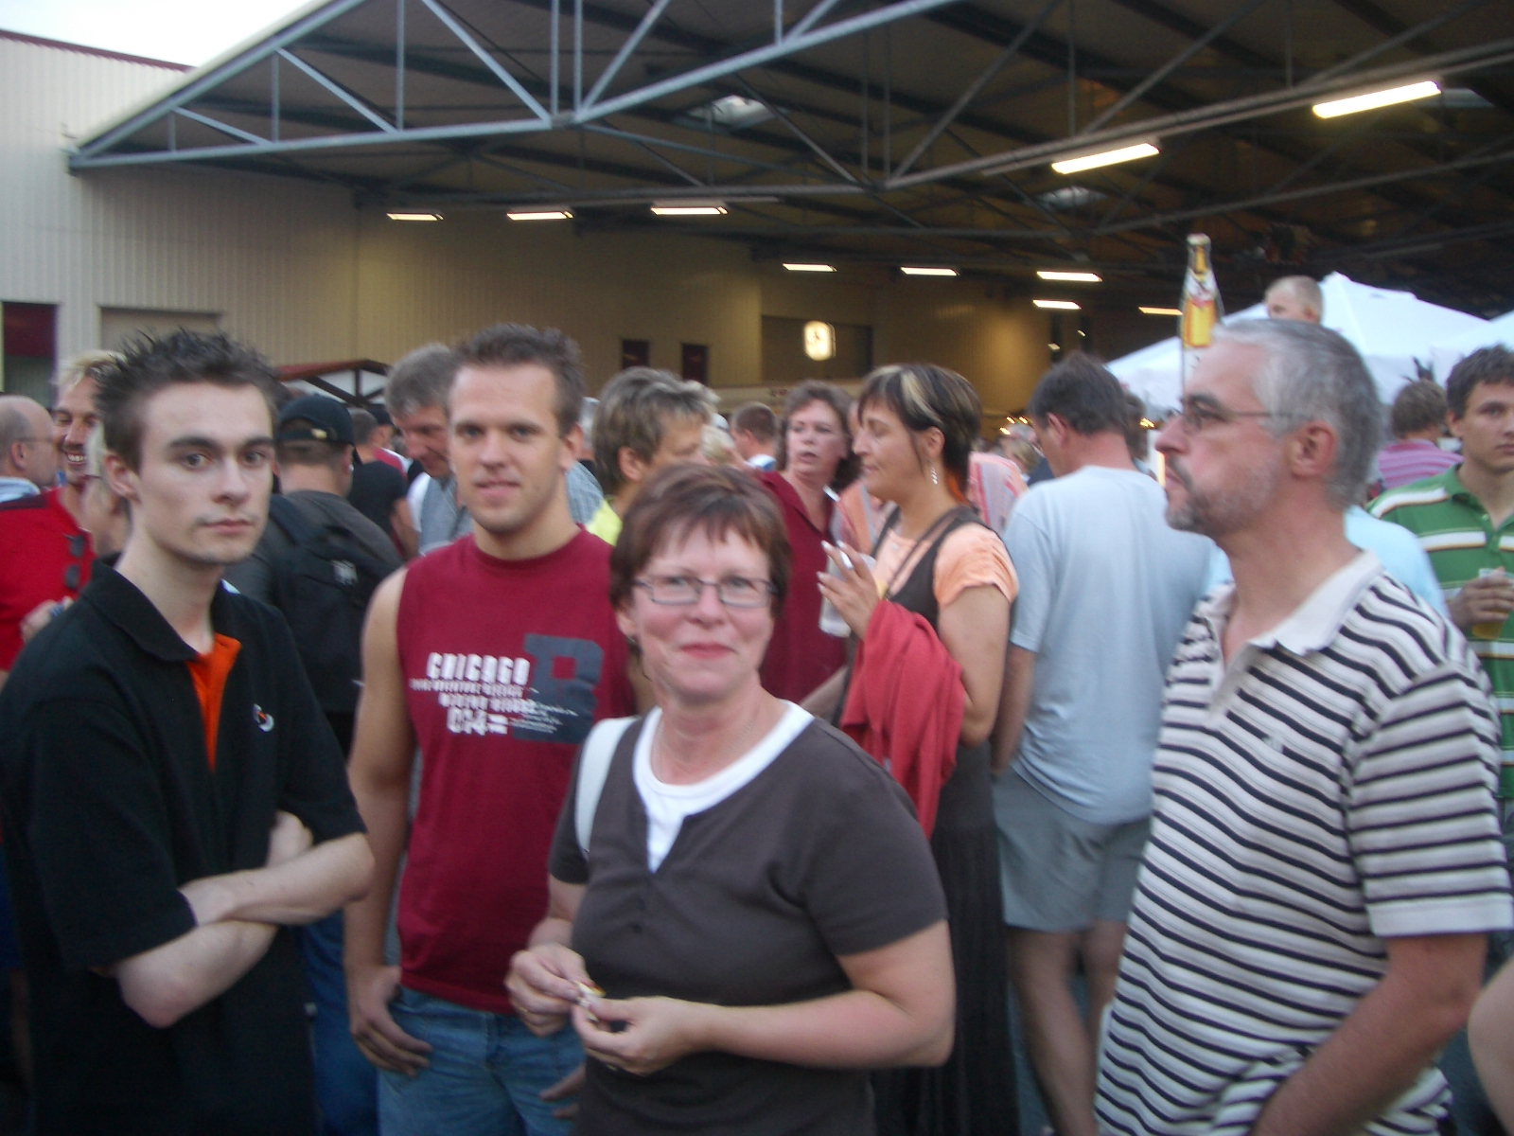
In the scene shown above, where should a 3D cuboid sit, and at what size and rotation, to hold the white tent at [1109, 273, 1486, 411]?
[{"bbox_3d":[5.150,-1.091,13.707,3.000,3.020,3.000,-3,6,-30],"label":"white tent"}]

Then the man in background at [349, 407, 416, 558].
[{"bbox_3d":[-1.802,0.110,7.173,0.520,1.750,0.350,1,5,15],"label":"man in background"}]

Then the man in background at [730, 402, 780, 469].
[{"bbox_3d":[-0.013,0.161,6.574,0.350,1.750,0.520,4,7,42],"label":"man in background"}]

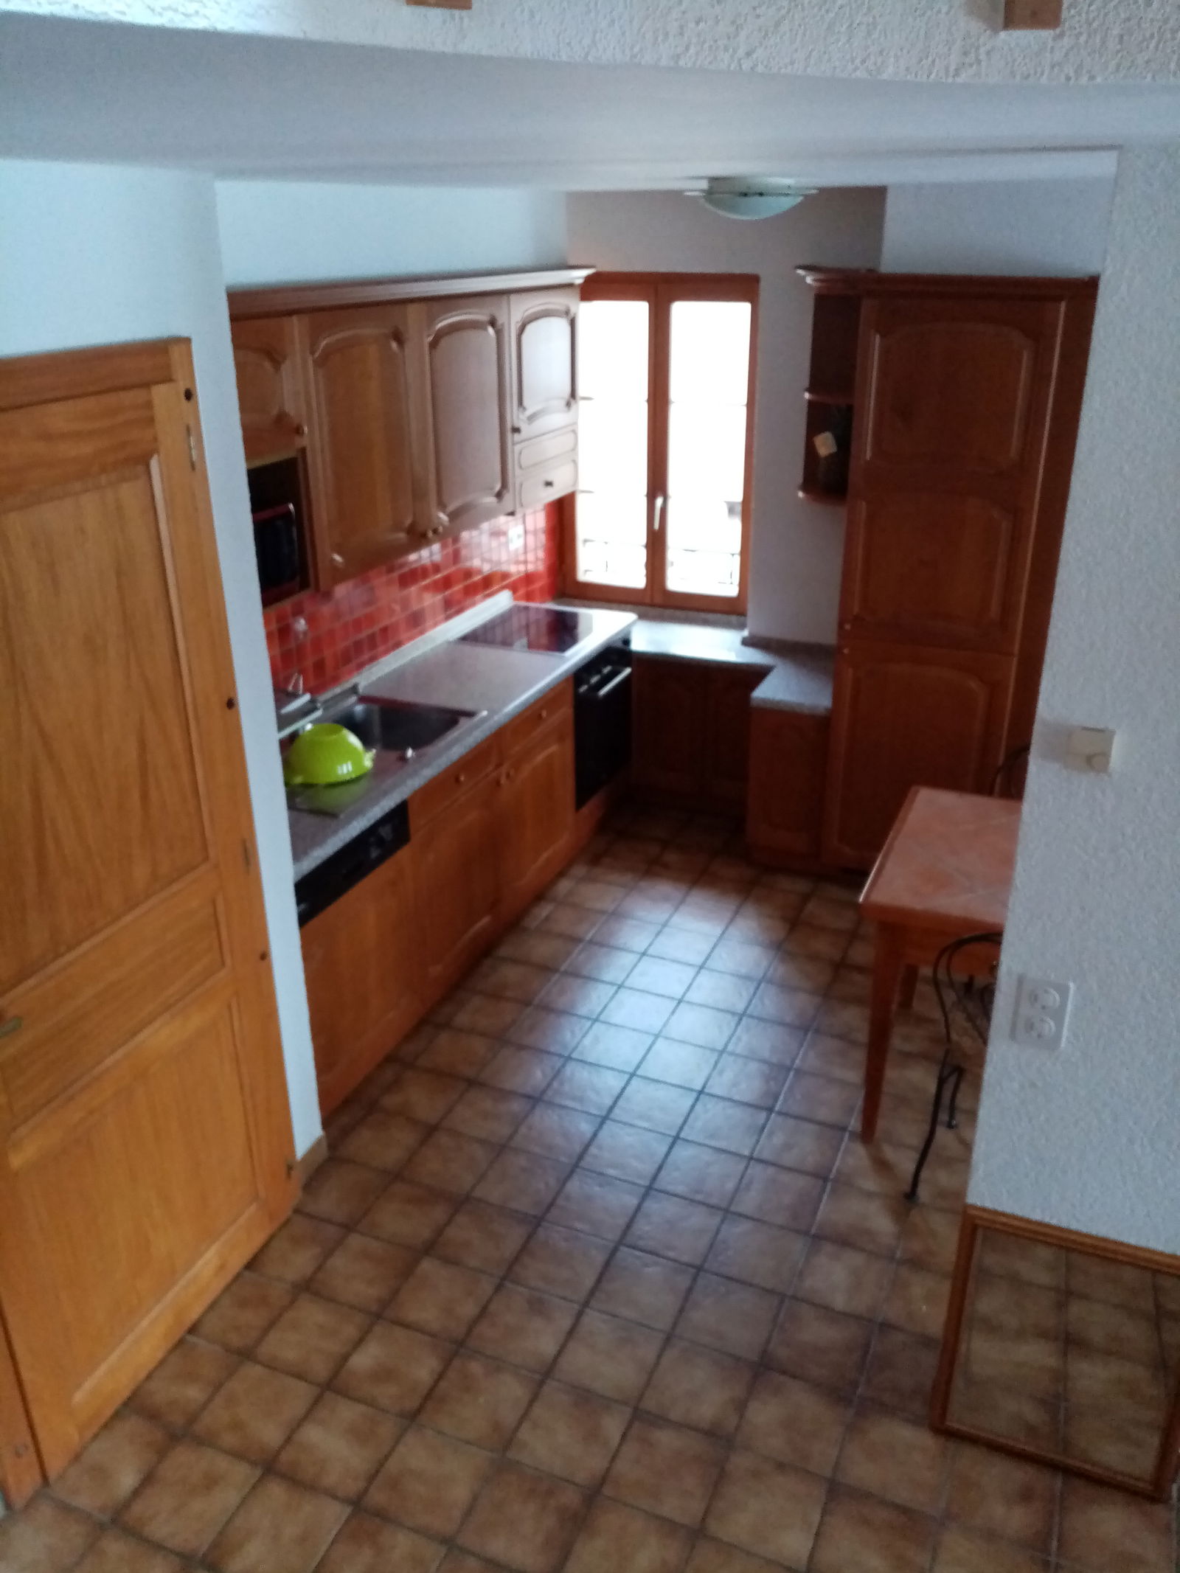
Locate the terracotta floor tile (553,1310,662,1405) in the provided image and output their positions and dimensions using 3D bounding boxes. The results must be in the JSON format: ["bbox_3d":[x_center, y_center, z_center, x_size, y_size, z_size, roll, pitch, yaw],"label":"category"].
[{"bbox_3d":[0.041,1.266,2.621,0.196,0.010,0.196,9,26,22],"label":"terracotta floor tile"}]

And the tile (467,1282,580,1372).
[{"bbox_3d":[-0.153,1.234,2.699,0.196,0.010,0.196,9,26,22],"label":"tile"}]

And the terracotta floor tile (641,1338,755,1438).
[{"bbox_3d":[0.239,1.322,2.592,0.197,0.010,0.197,9,26,22],"label":"terracotta floor tile"}]

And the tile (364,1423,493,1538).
[{"bbox_3d":[-0.317,1.374,2.339,0.195,0.014,0.195,9,26,22],"label":"tile"}]

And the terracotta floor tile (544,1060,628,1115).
[{"bbox_3d":[-0.009,0.888,3.477,0.200,0.010,0.200,9,25,22],"label":"terracotta floor tile"}]

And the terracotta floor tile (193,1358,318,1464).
[{"bbox_3d":[-0.722,1.350,2.549,0.197,0.010,0.197,9,26,22],"label":"terracotta floor tile"}]

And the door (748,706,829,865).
[{"bbox_3d":[0.763,-0.018,4.569,0.295,0.576,0.022,9,26,22],"label":"door"}]

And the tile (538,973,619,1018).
[{"bbox_3d":[-0.035,0.697,3.885,0.199,0.012,0.199,10,26,21],"label":"tile"}]

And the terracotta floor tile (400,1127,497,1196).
[{"bbox_3d":[-0.370,1.008,3.172,0.199,0.012,0.199,10,26,21],"label":"terracotta floor tile"}]

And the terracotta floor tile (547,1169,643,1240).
[{"bbox_3d":[0.016,1.072,3.024,0.195,0.014,0.195,9,26,22],"label":"terracotta floor tile"}]

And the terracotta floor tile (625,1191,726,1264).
[{"bbox_3d":[0.209,1.108,2.971,0.196,0.010,0.196,9,26,22],"label":"terracotta floor tile"}]

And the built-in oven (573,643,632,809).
[{"bbox_3d":[-0.184,-0.295,4.886,0.570,0.590,0.590,9,26,22],"label":"built-in oven"}]

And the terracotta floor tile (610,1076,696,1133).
[{"bbox_3d":[0.183,0.914,3.382,0.195,0.014,0.195,9,26,22],"label":"terracotta floor tile"}]

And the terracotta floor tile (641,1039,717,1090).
[{"bbox_3d":[0.271,0.840,3.551,0.199,0.012,0.199,10,26,21],"label":"terracotta floor tile"}]

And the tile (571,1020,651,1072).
[{"bbox_3d":[0.074,0.808,3.653,0.196,0.010,0.196,9,26,22],"label":"tile"}]

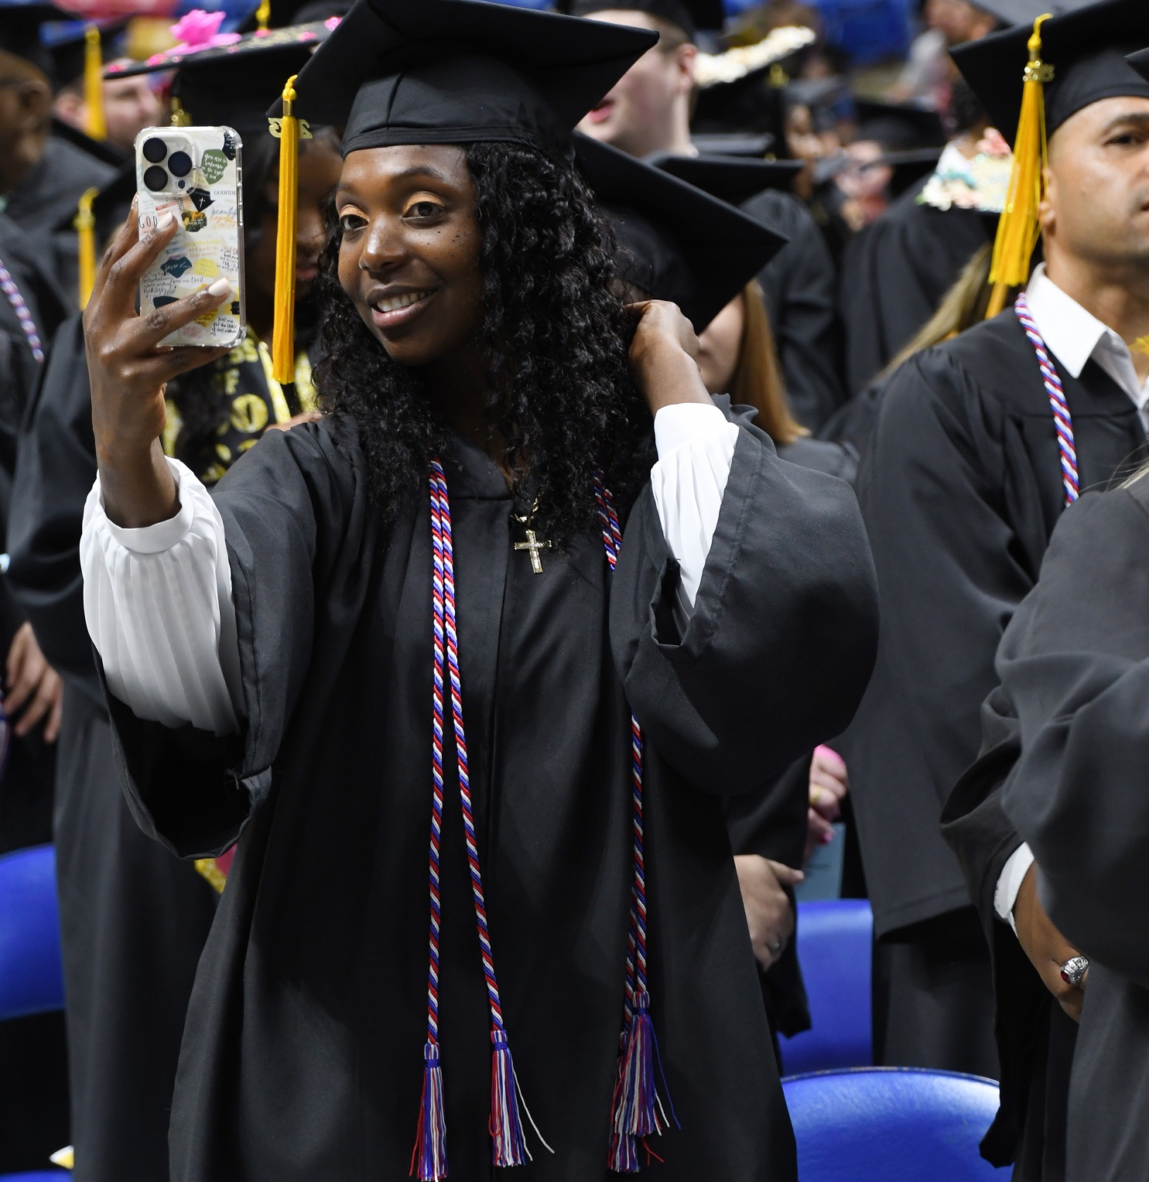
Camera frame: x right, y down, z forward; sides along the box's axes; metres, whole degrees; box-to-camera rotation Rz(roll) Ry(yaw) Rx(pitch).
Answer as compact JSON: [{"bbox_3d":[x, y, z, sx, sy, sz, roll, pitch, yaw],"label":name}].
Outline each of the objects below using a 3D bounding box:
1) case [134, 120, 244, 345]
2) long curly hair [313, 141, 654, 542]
[{"bbox_3d":[-0.265,-0.244,4.460,0.076,0.152,0.013,0,6,18],"label":"case"},{"bbox_3d":[-0.070,-0.206,4.950,0.250,0.335,0.250,2,6,25],"label":"long curly hair"}]

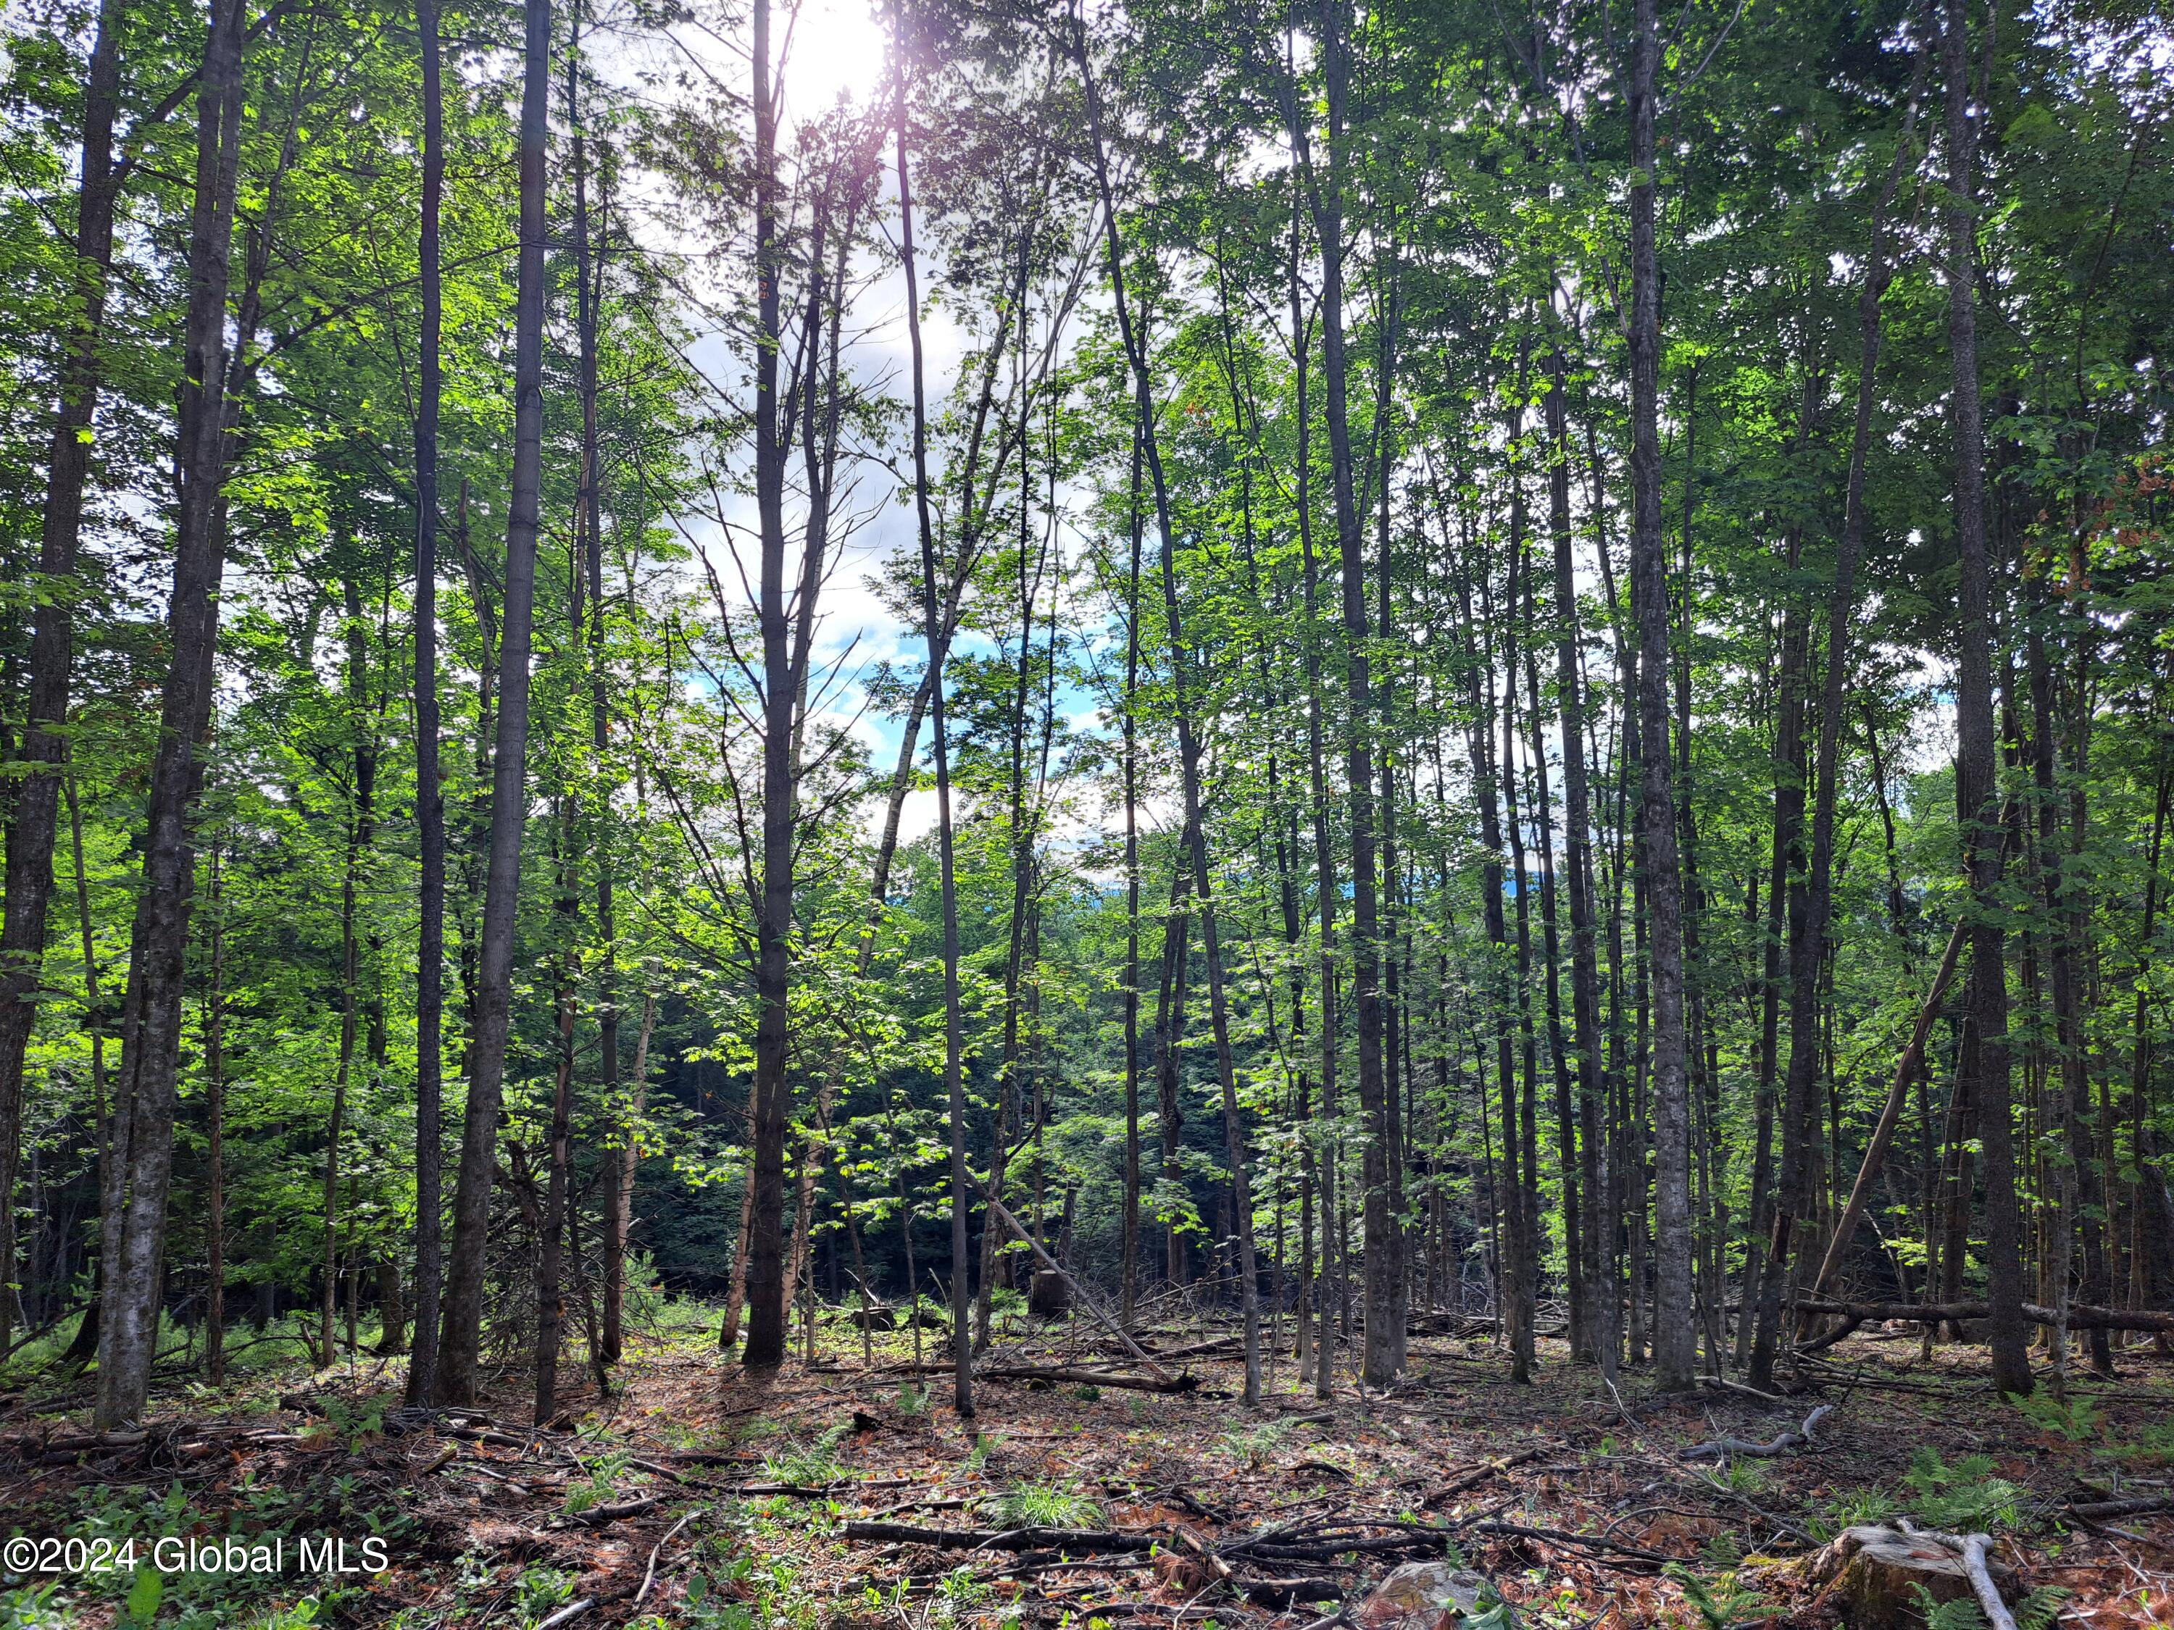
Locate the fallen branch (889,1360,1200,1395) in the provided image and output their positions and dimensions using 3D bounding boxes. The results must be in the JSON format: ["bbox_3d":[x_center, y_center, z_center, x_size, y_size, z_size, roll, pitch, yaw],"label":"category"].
[{"bbox_3d":[-0.270,3.173,8.666,1.812,0.150,0.160,-1,-6,14],"label":"fallen branch"}]

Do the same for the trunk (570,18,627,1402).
[{"bbox_3d":[-3.091,-0.874,9.446,0.140,8.414,0.130,-3,-5,0],"label":"trunk"}]

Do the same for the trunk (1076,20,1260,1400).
[{"bbox_3d":[0.436,-0.758,8.449,0.220,7.889,0.160,-7,-5,-1],"label":"trunk"}]

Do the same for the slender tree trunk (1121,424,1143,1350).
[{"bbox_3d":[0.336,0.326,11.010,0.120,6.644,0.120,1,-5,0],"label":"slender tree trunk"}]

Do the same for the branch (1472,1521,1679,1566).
[{"bbox_3d":[1.775,2.626,5.488,0.684,0.070,0.070,-3,-6,30],"label":"branch"}]

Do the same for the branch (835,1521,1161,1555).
[{"bbox_3d":[-0.312,2.610,5.456,1.157,0.070,0.080,0,-6,6],"label":"branch"}]

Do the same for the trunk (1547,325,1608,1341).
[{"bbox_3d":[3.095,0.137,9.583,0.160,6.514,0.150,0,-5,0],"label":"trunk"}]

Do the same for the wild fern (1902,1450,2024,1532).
[{"bbox_3d":[3.488,2.636,6.005,0.450,0.260,0.420,0,-5,0],"label":"wild fern"}]

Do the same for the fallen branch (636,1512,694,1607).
[{"bbox_3d":[-1.472,2.578,5.316,0.130,0.070,0.895,1,-6,-6],"label":"fallen branch"}]

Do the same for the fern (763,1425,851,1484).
[{"bbox_3d":[-1.216,2.742,6.534,0.360,0.200,0.320,0,-5,0],"label":"fern"}]

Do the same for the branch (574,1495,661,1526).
[{"bbox_3d":[-1.818,2.680,5.841,0.332,0.060,0.070,5,-7,-40],"label":"branch"}]

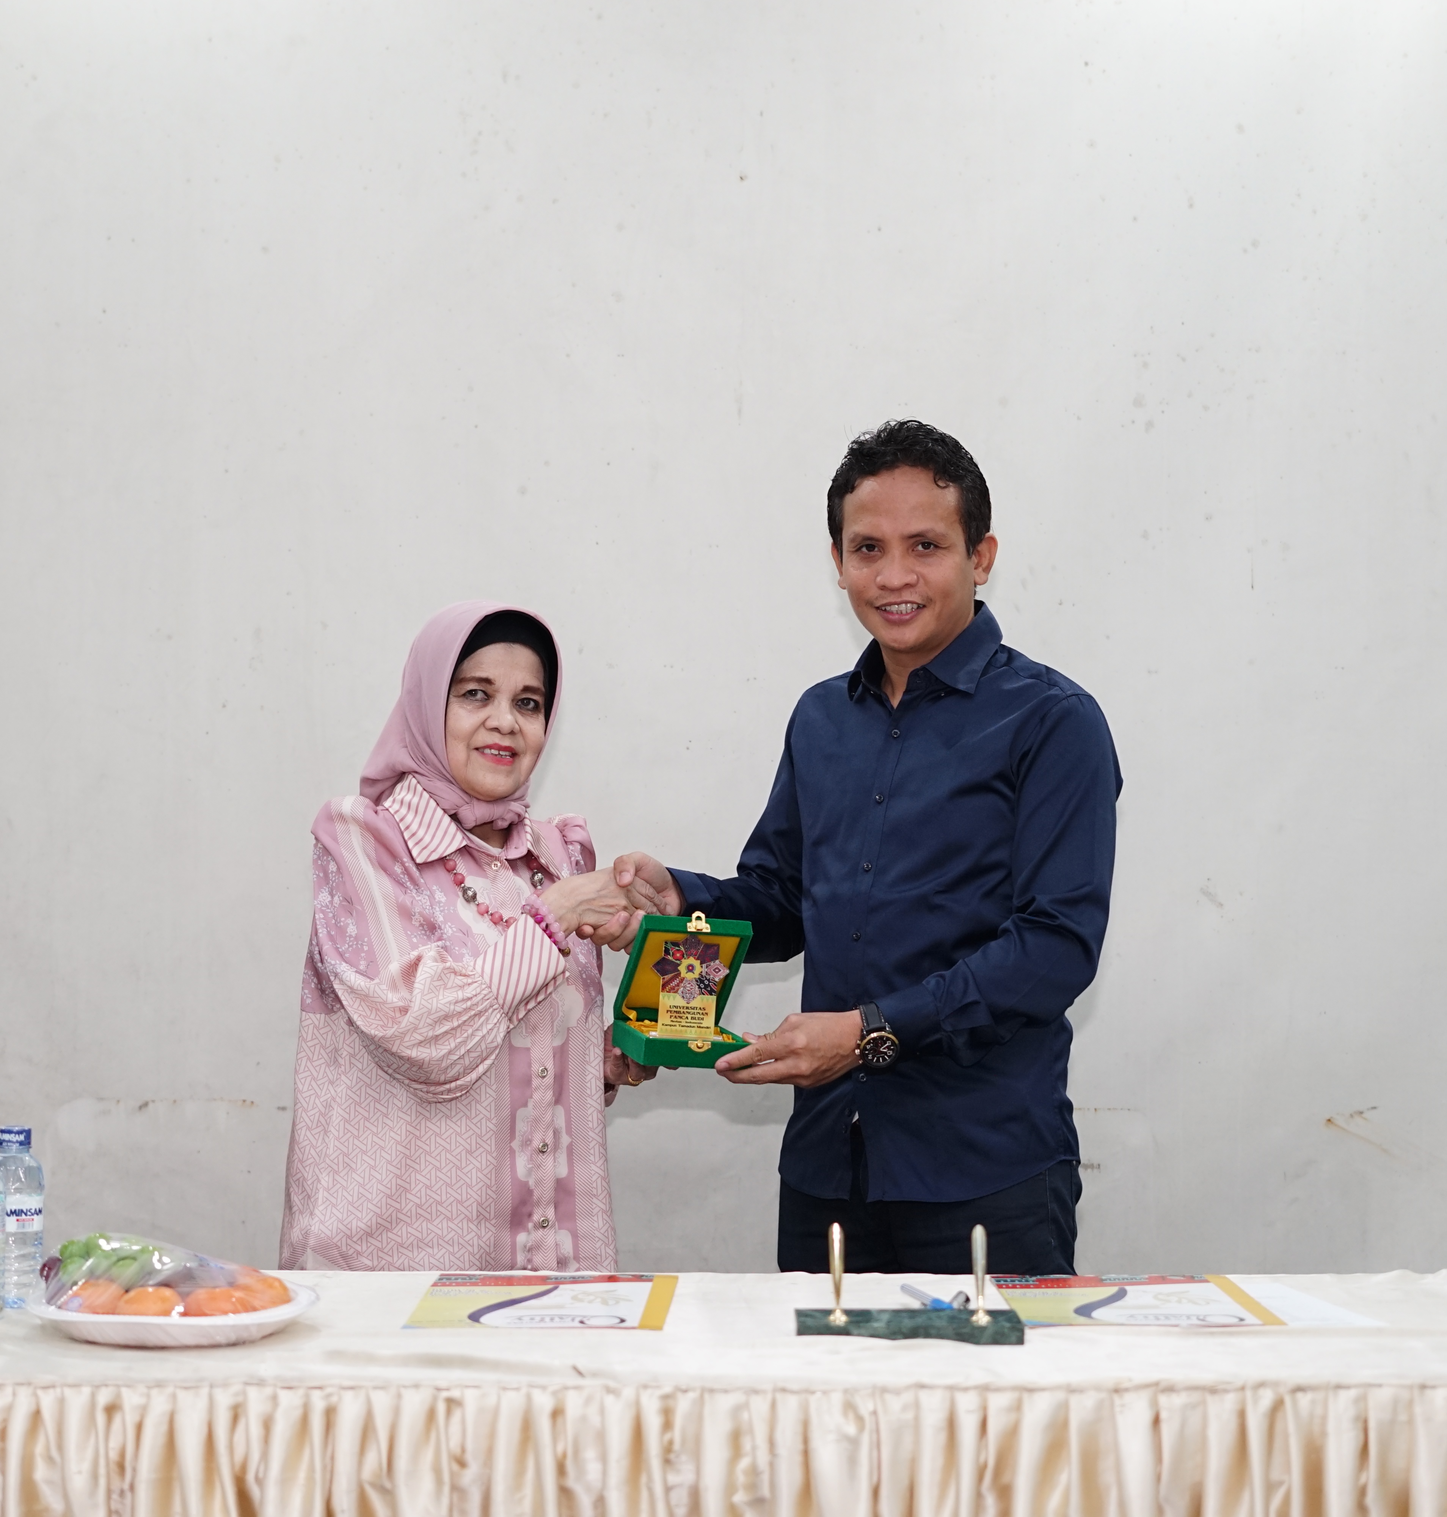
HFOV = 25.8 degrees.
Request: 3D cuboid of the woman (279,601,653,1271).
[{"bbox_3d":[-0.288,0.557,3.480,0.440,1.480,0.370,0,0,-31],"label":"woman"}]

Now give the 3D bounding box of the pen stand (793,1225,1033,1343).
[{"bbox_3d":[0.173,0.485,2.935,0.213,0.105,0.095,0,0,0],"label":"pen stand"}]

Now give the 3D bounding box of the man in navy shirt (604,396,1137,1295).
[{"bbox_3d":[0.165,0.452,3.530,0.560,1.680,0.400,0,0,20],"label":"man in navy shirt"}]

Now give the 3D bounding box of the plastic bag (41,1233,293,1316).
[{"bbox_3d":[-0.523,0.484,2.965,0.235,0.068,0.205,0,0,0],"label":"plastic bag"}]

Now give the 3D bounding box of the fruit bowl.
[{"bbox_3d":[-0.518,0.519,2.965,0.275,0.036,0.250,0,0,0],"label":"fruit bowl"}]

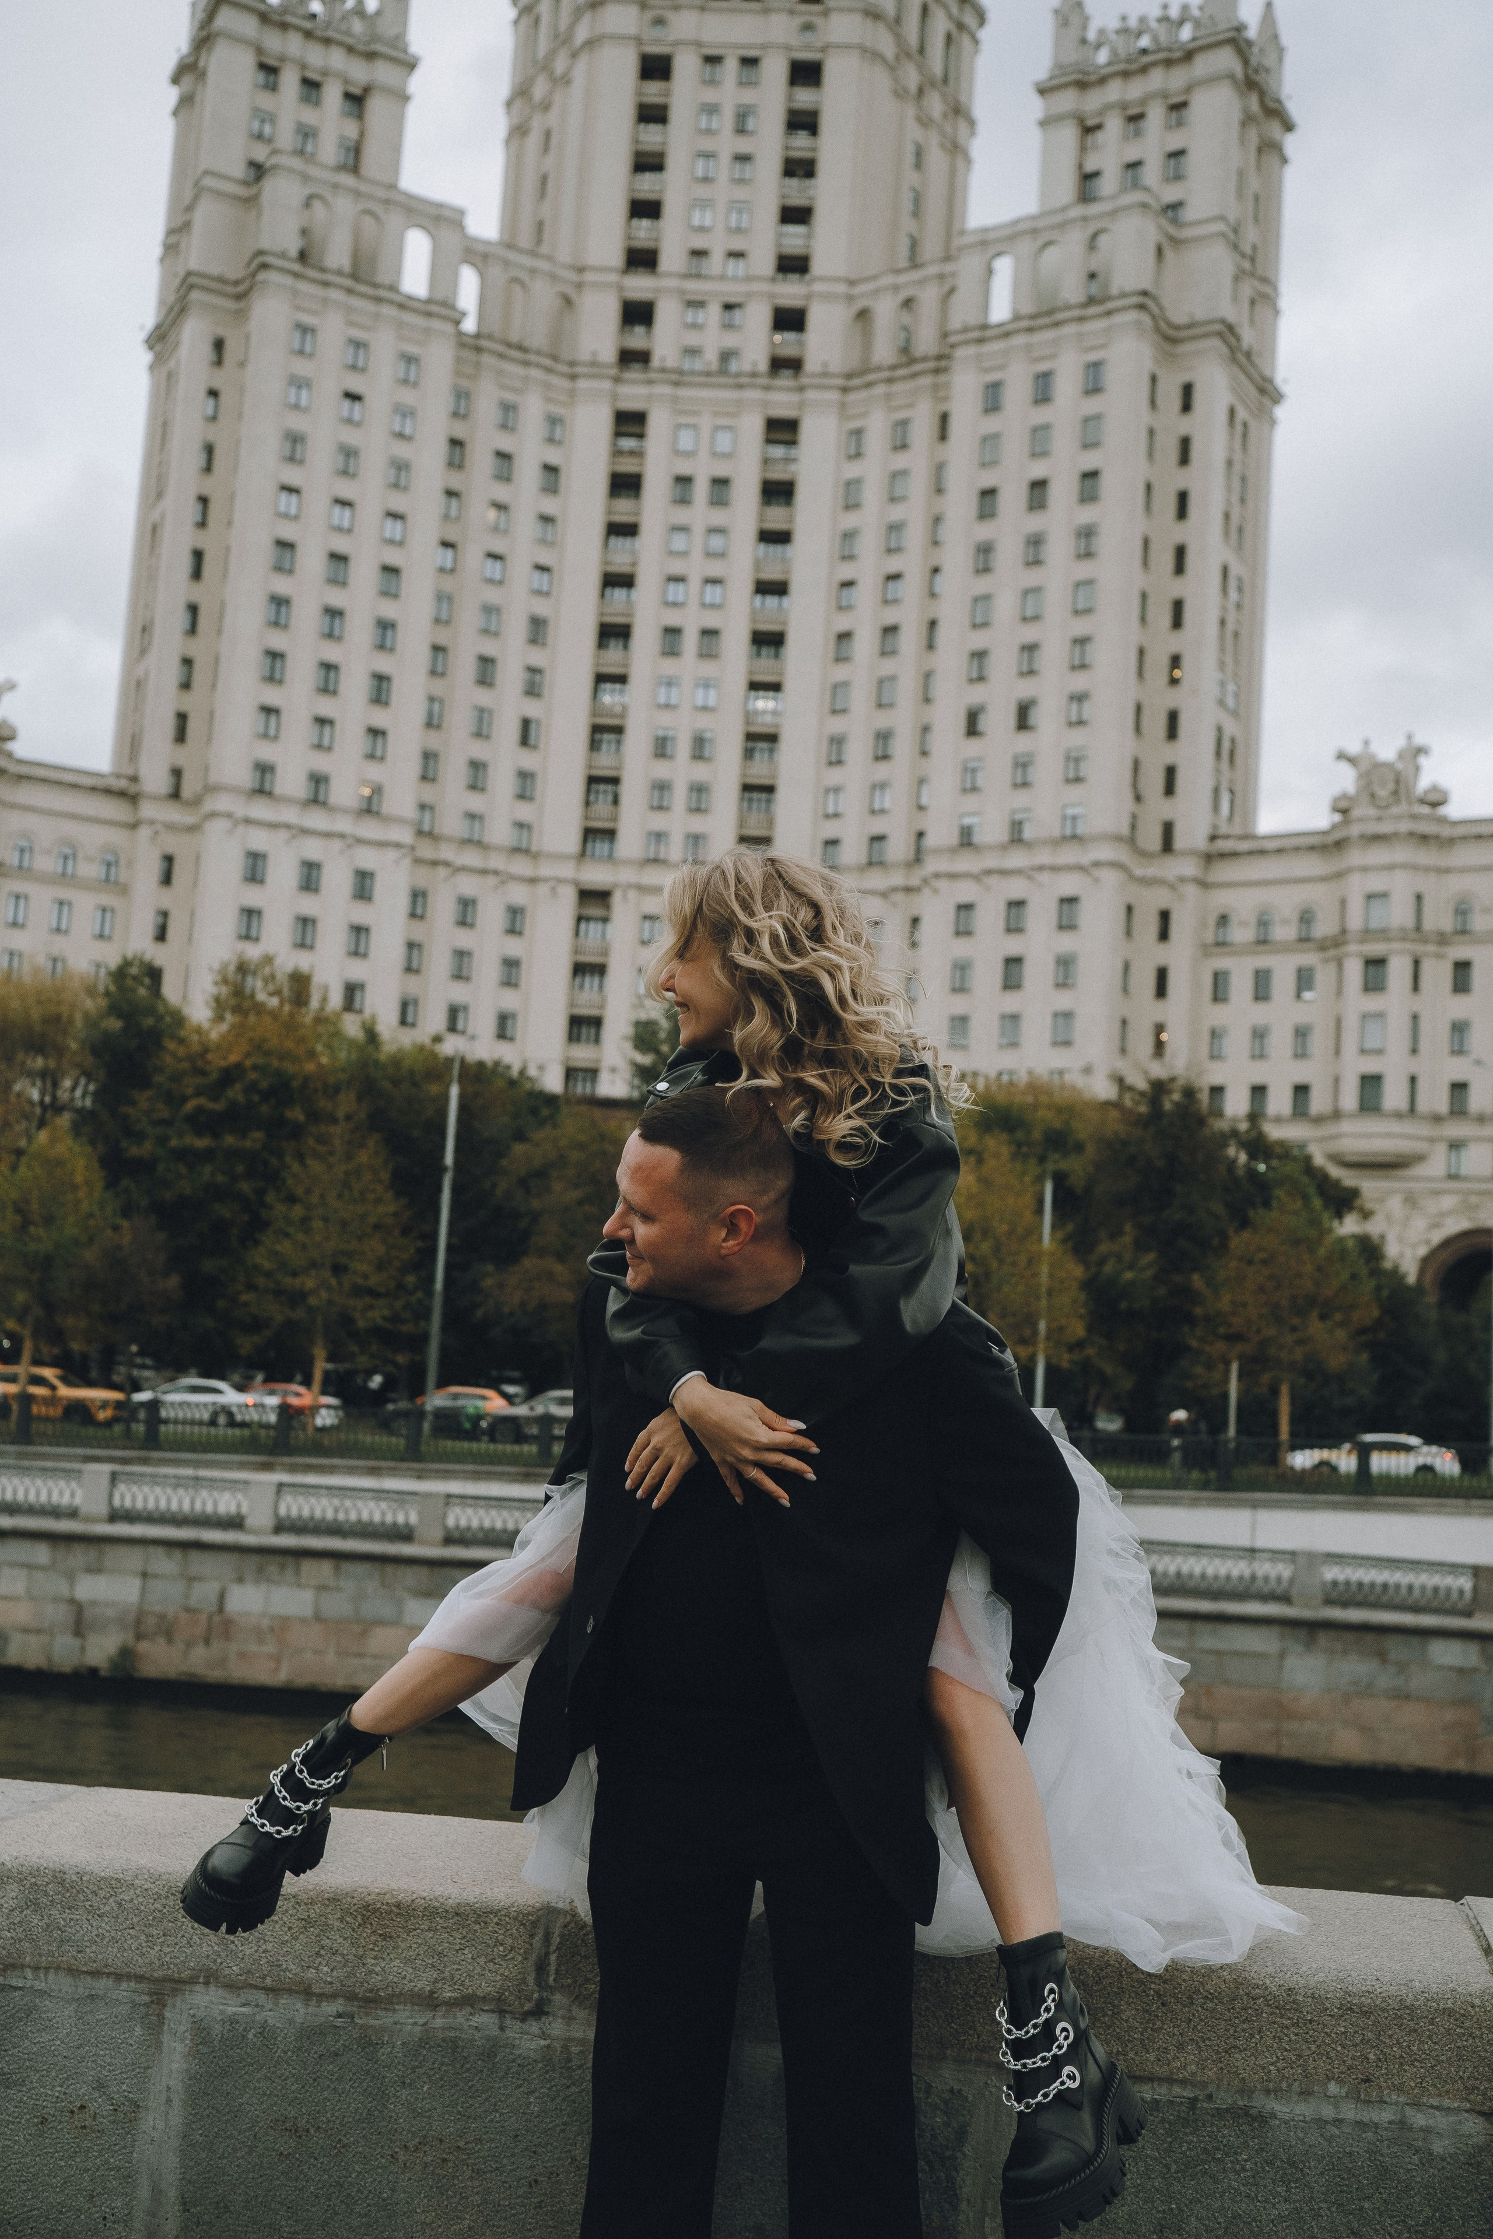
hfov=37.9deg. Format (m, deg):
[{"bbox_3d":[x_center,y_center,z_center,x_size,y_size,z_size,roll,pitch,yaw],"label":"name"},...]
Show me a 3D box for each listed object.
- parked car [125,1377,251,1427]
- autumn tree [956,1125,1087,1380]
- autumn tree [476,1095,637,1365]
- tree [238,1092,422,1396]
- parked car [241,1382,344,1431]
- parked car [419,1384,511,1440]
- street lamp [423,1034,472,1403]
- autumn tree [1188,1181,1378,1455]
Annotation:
[{"bbox_3d":[-17.480,8.980,69.075,4.450,1.460,1.780,3,-6,10],"label":"parked car"},{"bbox_3d":[6.425,4.552,57.500,4.800,8.856,4.800,3,-6,9],"label":"autumn tree"},{"bbox_3d":[-4.609,4.043,58.500,5.000,9.248,5.000,3,-6,9],"label":"autumn tree"},{"bbox_3d":[-11.144,3.985,58.000,4.600,8.942,4.600,3,-6,9],"label":"tree"},{"bbox_3d":[-15.413,9.395,71.575,4.400,1.470,1.750,3,-6,10],"label":"parked car"},{"bbox_3d":[-8.756,8.938,66.079,4.250,1.550,1.780,3,-6,10],"label":"parked car"},{"bbox_3d":[-7.990,3.236,58.633,0.400,10.609,1.500,3,-6,9],"label":"street lamp"},{"bbox_3d":[14.145,5.453,57.500,4.900,7.705,4.900,3,-6,9],"label":"autumn tree"}]

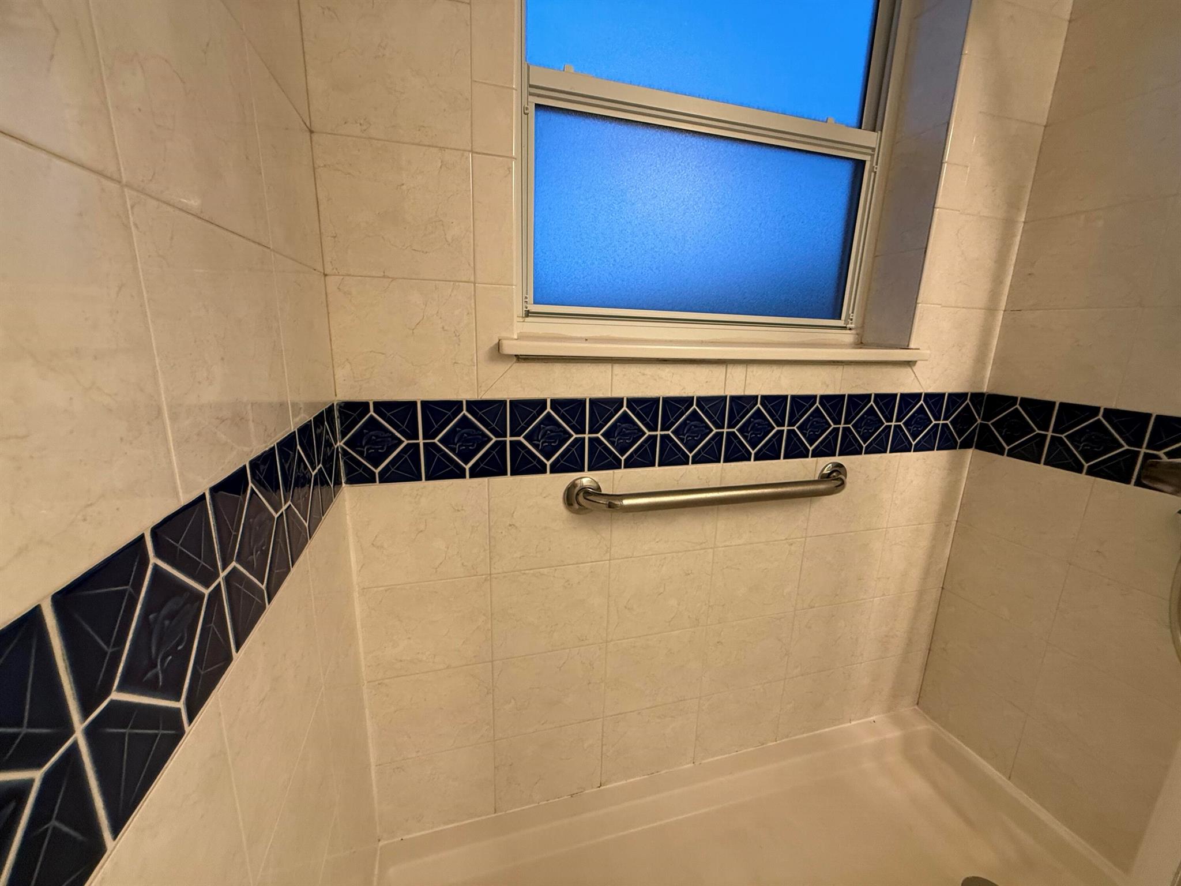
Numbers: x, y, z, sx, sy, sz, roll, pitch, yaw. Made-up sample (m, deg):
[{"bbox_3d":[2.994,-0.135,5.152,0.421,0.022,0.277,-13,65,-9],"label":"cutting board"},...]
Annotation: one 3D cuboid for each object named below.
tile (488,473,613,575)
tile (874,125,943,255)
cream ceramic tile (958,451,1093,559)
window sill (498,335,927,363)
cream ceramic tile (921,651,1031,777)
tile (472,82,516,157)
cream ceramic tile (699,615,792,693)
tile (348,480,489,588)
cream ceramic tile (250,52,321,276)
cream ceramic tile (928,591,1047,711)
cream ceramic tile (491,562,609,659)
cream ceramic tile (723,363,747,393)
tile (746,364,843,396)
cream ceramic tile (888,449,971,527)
[{"bbox_3d":[-0.077,0.158,0.966,0.249,0.199,0.010,-2,14,-16],"label":"tile"},{"bbox_3d":[0.730,-0.564,1.088,0.009,0.244,0.125,-2,14,-16],"label":"tile"},{"bbox_3d":[1.036,0.142,1.153,0.009,0.198,0.247,-2,14,-16],"label":"cream ceramic tile"},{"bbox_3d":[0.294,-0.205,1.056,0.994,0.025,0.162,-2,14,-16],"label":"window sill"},{"bbox_3d":[1.036,0.735,1.313,0.010,0.198,0.251,-2,14,-16],"label":"cream ceramic tile"},{"bbox_3d":[-0.158,-0.526,0.782,0.069,0.099,0.010,-2,14,-16],"label":"tile"},{"bbox_3d":[0.394,0.528,1.200,0.249,0.197,0.010,-2,14,-16],"label":"cream ceramic tile"},{"bbox_3d":[-0.318,0.168,0.904,0.247,0.200,0.010,-2,14,-16],"label":"tile"},{"bbox_3d":[-0.383,-0.333,0.609,0.009,0.196,0.241,-2,14,-16],"label":"cream ceramic tile"},{"bbox_3d":[1.042,0.539,1.267,0.010,0.202,0.251,-2,14,-16],"label":"cream ceramic tile"},{"bbox_3d":[-0.082,0.353,1.012,0.249,0.199,0.010,-2,14,-16],"label":"cream ceramic tile"},{"bbox_3d":[0.302,-0.134,1.001,0.046,0.065,0.009,-2,14,-16],"label":"cream ceramic tile"},{"bbox_3d":[0.446,-0.140,1.043,0.250,0.065,0.009,-2,14,-16],"label":"tile"},{"bbox_3d":[0.892,0.120,1.258,0.249,0.200,0.010,-2,14,-16],"label":"cream ceramic tile"}]

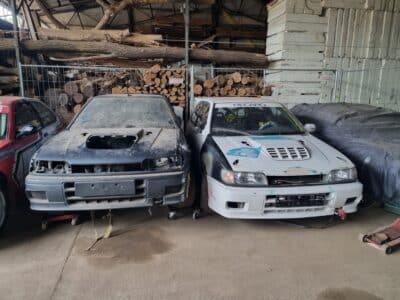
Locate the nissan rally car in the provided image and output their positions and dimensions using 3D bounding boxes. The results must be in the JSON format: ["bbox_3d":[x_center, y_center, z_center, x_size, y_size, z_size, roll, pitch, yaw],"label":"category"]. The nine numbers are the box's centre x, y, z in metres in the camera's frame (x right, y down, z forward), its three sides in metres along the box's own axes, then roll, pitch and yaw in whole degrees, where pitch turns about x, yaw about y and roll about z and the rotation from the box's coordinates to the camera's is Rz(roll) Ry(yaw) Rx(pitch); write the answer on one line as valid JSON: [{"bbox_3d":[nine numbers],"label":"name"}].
[{"bbox_3d":[0.676,-0.088,4.799,1.690,1.450,3.970,-1,10,-8],"label":"nissan rally car"}]

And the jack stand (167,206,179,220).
[{"bbox_3d":[-0.342,0.748,3.713,0.160,0.180,0.160,-1,10,-6],"label":"jack stand"}]

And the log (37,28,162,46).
[{"bbox_3d":[-2.581,-2.889,7.714,3.100,0.330,0.350,-1,10,-9],"label":"log"}]

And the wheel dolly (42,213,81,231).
[{"bbox_3d":[-1.648,0.783,3.559,0.420,0.130,0.420,-4,11,-22],"label":"wheel dolly"}]

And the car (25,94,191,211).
[{"bbox_3d":[-1.120,-0.148,4.805,1.690,1.440,3.970,-1,10,-6],"label":"car"}]

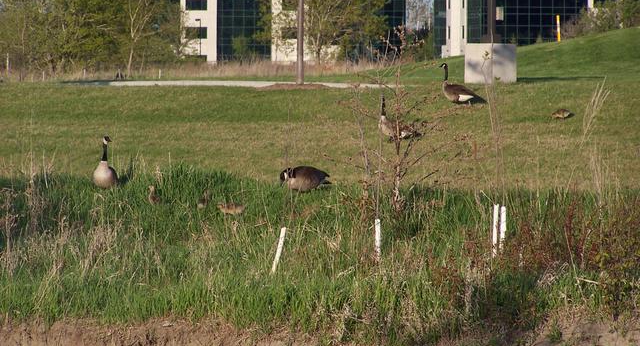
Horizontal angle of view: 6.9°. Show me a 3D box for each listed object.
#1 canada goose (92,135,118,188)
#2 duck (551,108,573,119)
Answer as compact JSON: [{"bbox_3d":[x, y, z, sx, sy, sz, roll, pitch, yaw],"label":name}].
[{"bbox_3d":[-2.679,-0.106,66.500,0.290,0.720,0.580,0,1,18],"label":"canada goose"},{"bbox_3d":[3.991,-0.975,88.000,0.350,0.200,0.160,0,2,-9],"label":"duck"}]

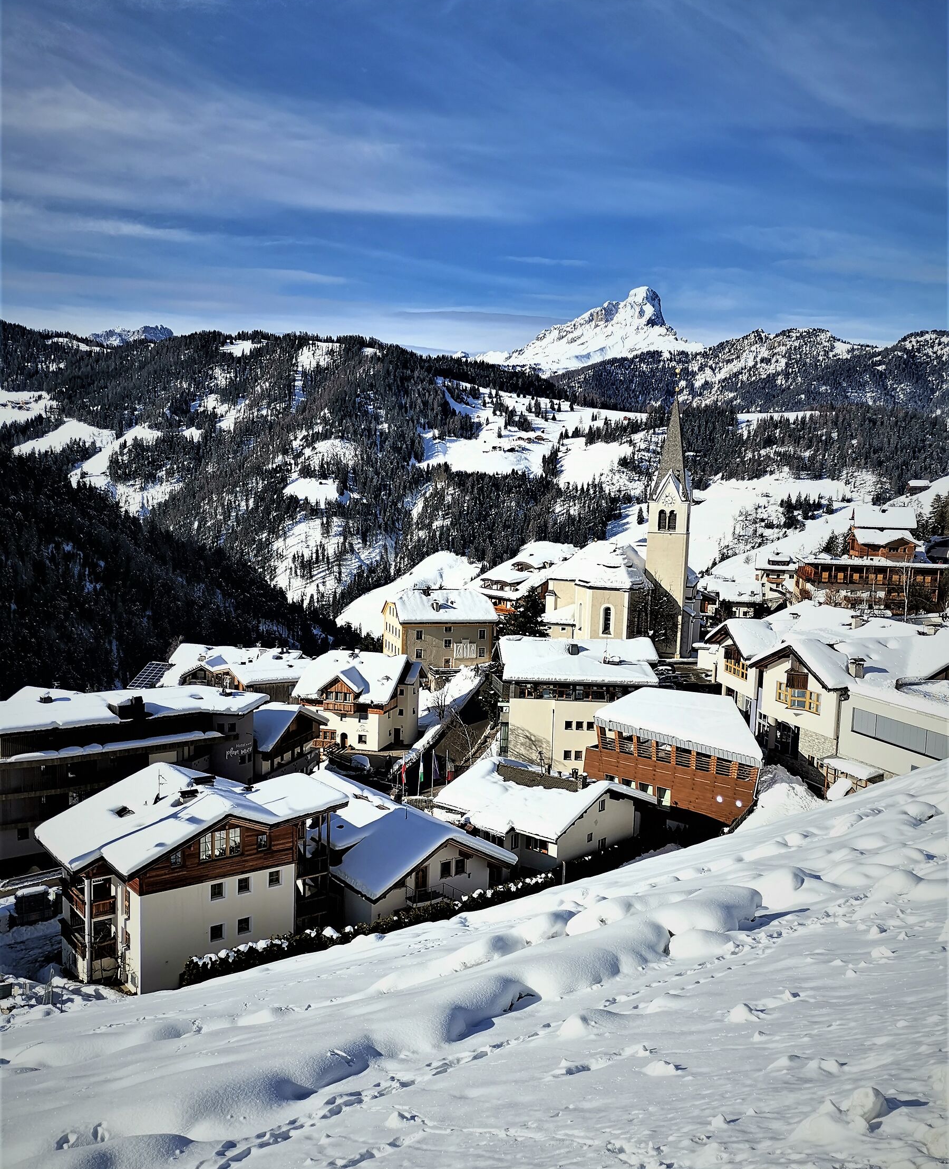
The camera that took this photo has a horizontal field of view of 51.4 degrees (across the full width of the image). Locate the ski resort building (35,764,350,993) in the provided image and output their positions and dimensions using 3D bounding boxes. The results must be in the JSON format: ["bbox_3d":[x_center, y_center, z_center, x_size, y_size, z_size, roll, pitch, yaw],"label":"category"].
[{"bbox_3d":[-19.650,19.460,69.180,17.250,11.400,12.500,-3,8,-39],"label":"ski resort building"}]

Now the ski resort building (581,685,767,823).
[{"bbox_3d":[21.760,16.140,96.120,17.500,9.200,10.000,7,8,41],"label":"ski resort building"}]

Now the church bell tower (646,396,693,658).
[{"bbox_3d":[31.410,-9.250,158.800,6.700,42.770,6.700,4,6,16],"label":"church bell tower"}]

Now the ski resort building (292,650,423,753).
[{"bbox_3d":[-14.790,14.280,129.680,13.200,11.400,13.500,4,6,16],"label":"ski resort building"}]

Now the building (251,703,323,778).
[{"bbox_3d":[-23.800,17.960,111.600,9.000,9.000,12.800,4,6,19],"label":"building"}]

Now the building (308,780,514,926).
[{"bbox_3d":[-7.270,21.740,83.680,13.600,6.500,17.500,-3,7,-37],"label":"building"}]

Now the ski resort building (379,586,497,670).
[{"bbox_3d":[-5.570,6.490,158.840,16.200,12.100,10.700,0,6,-19],"label":"ski resort building"}]

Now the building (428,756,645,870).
[{"bbox_3d":[6.600,20.290,93.480,14.600,6.500,15.200,7,8,41],"label":"building"}]

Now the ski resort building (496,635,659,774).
[{"bbox_3d":[11.260,13.520,113.730,16.800,12.500,16.000,2,6,1],"label":"ski resort building"}]

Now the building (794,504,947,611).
[{"bbox_3d":[75.790,-4.990,188.000,26.000,19.000,18.000,3,6,6],"label":"building"}]

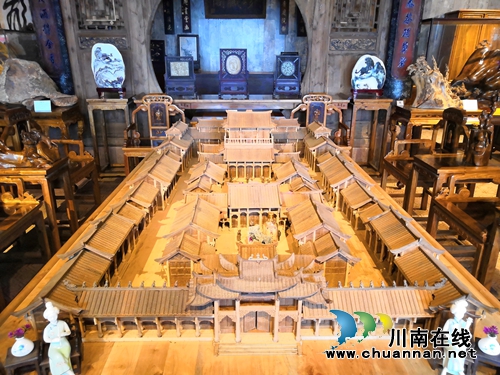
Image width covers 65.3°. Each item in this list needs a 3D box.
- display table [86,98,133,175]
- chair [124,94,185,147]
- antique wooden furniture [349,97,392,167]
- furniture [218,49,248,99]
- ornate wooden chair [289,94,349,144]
[{"bbox_3d":[-1.670,-0.628,4.888,0.480,0.940,0.480,-1,18,-3],"label":"display table"},{"bbox_3d":[-1.030,-0.498,4.363,0.650,1.020,0.580,-1,18,-3],"label":"chair"},{"bbox_3d":[1.460,-0.672,5.021,0.480,0.940,0.480,-1,18,-3],"label":"antique wooden furniture"},{"bbox_3d":[-0.205,-1.356,4.691,0.360,0.585,0.180,-1,18,-3],"label":"furniture"},{"bbox_3d":[0.780,-0.535,4.477,0.650,1.020,0.580,-1,18,-3],"label":"ornate wooden chair"}]

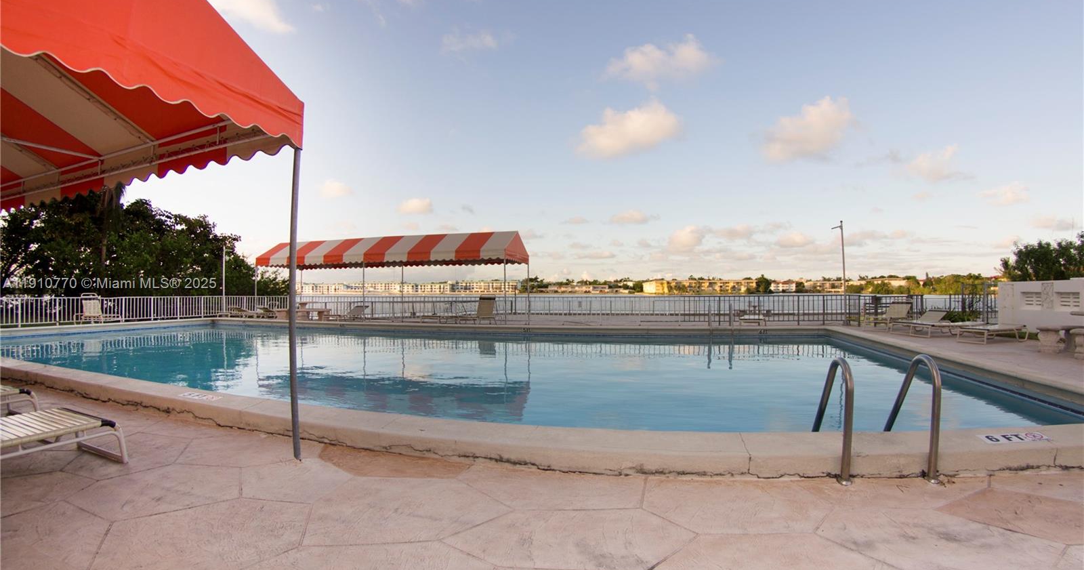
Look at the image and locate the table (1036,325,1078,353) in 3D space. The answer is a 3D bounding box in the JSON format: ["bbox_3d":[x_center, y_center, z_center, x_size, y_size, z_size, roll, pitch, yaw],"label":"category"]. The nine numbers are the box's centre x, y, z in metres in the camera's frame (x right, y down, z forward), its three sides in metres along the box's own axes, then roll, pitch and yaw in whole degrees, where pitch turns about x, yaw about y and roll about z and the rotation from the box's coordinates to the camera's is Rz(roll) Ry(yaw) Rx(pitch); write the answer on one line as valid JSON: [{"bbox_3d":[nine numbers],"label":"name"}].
[{"bbox_3d":[9.300,0.960,8.600,0.850,0.480,0.450,0,-1,-18],"label":"table"}]

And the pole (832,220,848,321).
[{"bbox_3d":[9.420,-0.370,15.200,0.500,3.350,0.200,0,-1,-32],"label":"pole"}]

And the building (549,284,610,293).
[{"bbox_3d":[31.700,3.900,405.000,51.000,7.000,15.000,0,-1,-3],"label":"building"}]

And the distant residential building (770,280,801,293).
[{"bbox_3d":[214.000,1.700,424.000,27.000,9.800,14.000,0,-1,9],"label":"distant residential building"}]

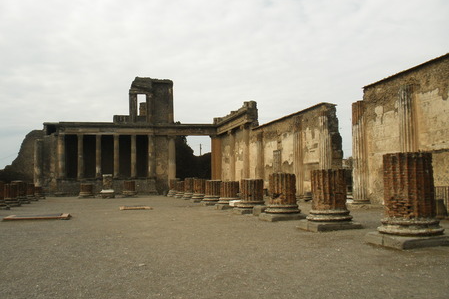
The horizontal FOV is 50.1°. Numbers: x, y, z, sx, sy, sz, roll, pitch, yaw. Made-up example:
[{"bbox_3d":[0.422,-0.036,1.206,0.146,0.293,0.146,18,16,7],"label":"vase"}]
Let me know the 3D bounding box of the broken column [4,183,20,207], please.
[{"bbox_3d":[-14.240,3.084,32.243,1.482,1.464,1.482,1,-4,-14],"label":"broken column"}]

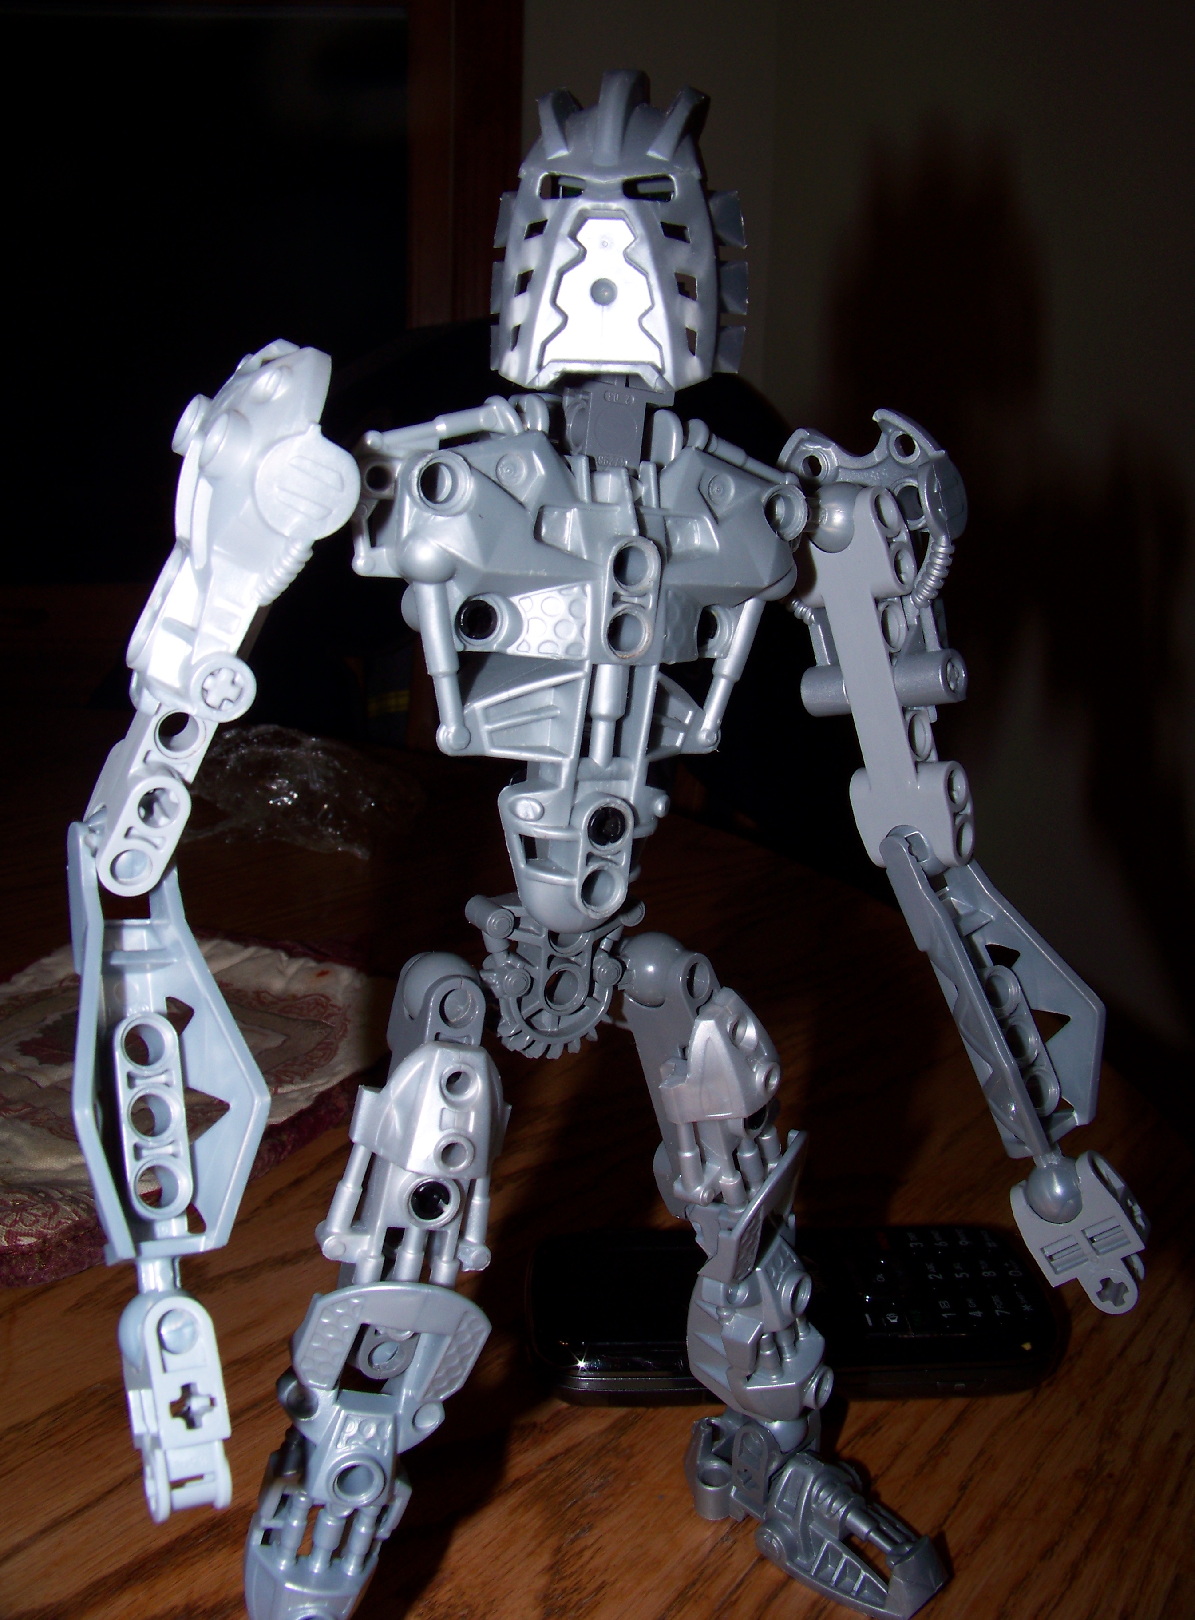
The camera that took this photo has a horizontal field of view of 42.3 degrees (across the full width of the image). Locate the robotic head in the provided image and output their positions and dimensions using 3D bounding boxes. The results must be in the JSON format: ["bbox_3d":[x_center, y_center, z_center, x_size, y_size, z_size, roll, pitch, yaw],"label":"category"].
[{"bbox_3d":[0.003,-0.073,0.197,0.033,0.040,0.031,2,14,5],"label":"robotic head"}]

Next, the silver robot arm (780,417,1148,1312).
[{"bbox_3d":[0.056,0.009,0.228,0.032,0.138,0.032,-19,6,-29],"label":"silver robot arm"}]

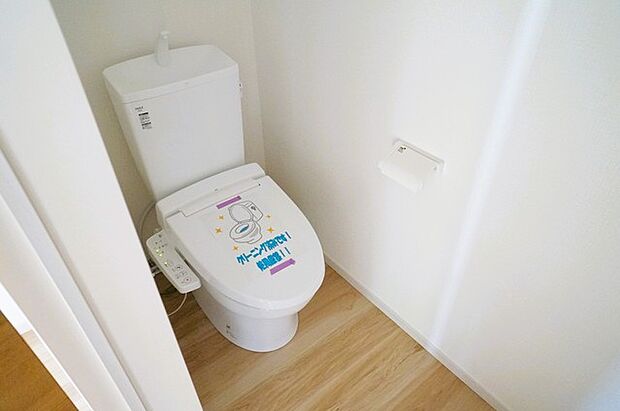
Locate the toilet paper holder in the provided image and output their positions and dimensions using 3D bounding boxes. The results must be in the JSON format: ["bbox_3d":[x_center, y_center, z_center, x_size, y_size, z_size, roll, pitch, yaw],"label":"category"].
[{"bbox_3d":[0.273,-0.107,1.149,0.090,0.090,0.168,-27,45,-29],"label":"toilet paper holder"}]

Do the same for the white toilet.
[{"bbox_3d":[-0.256,0.047,1.337,0.463,0.876,0.809,-26,44,-29],"label":"white toilet"}]

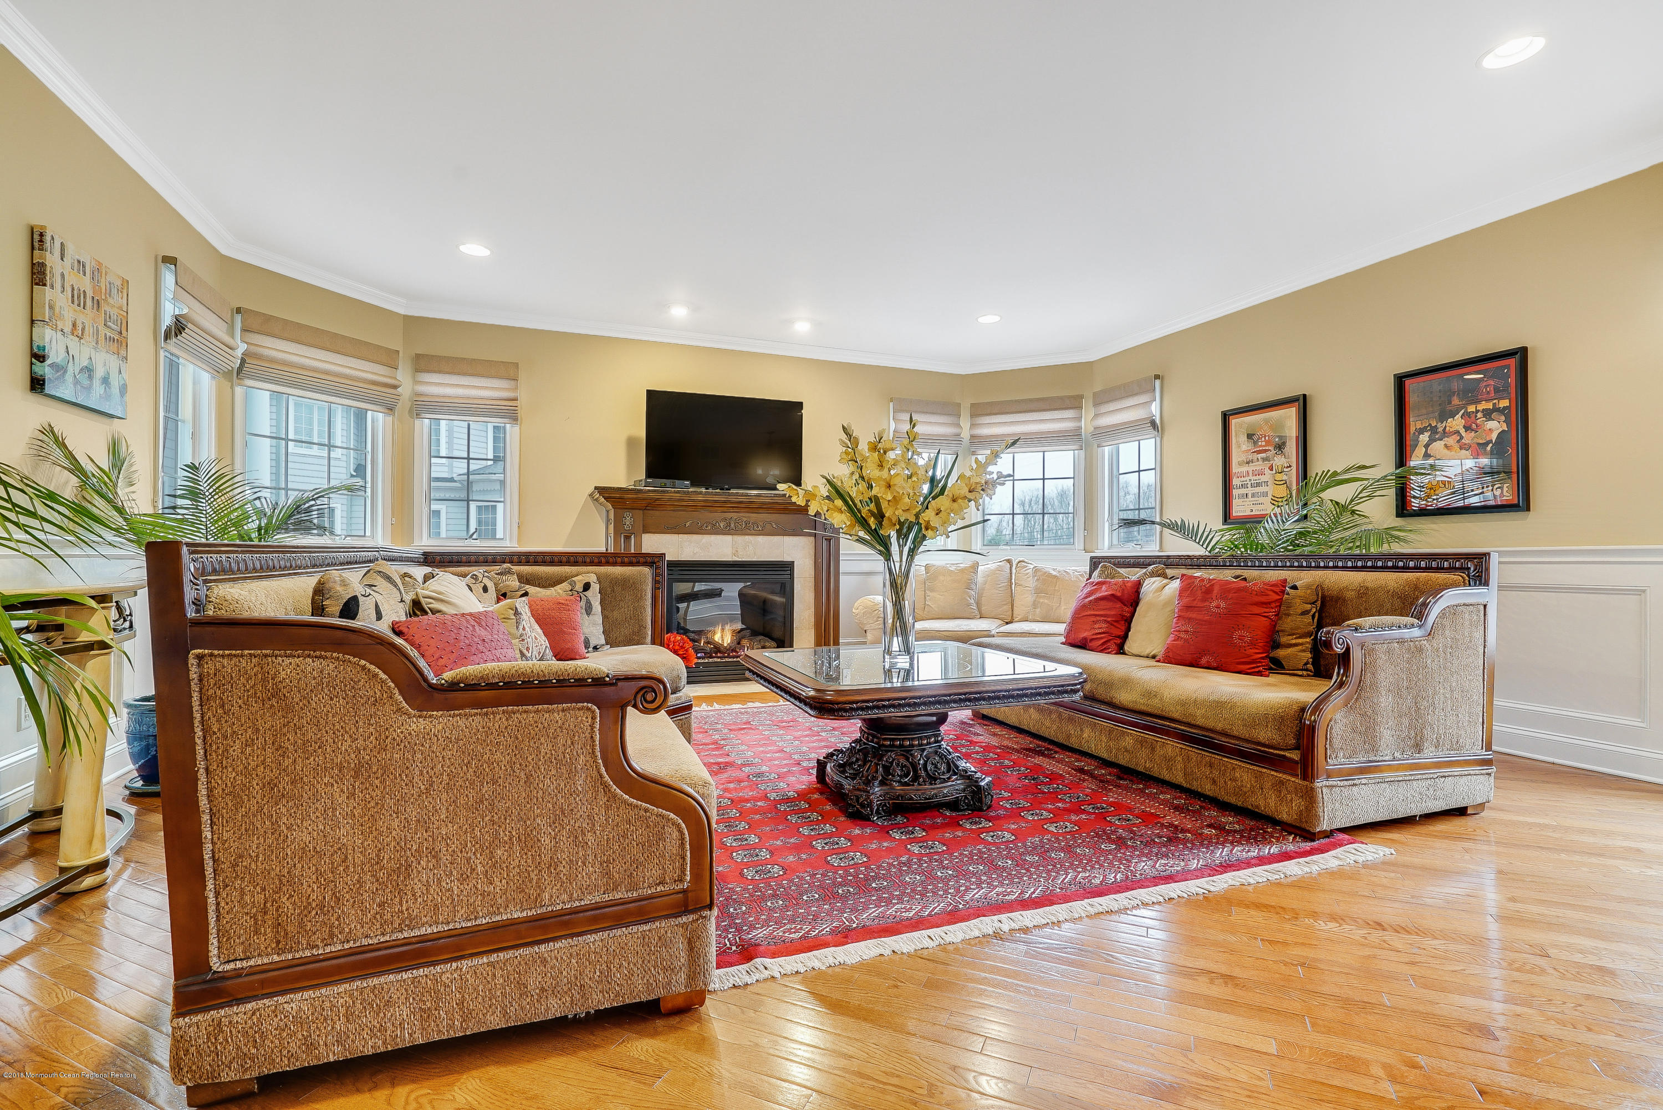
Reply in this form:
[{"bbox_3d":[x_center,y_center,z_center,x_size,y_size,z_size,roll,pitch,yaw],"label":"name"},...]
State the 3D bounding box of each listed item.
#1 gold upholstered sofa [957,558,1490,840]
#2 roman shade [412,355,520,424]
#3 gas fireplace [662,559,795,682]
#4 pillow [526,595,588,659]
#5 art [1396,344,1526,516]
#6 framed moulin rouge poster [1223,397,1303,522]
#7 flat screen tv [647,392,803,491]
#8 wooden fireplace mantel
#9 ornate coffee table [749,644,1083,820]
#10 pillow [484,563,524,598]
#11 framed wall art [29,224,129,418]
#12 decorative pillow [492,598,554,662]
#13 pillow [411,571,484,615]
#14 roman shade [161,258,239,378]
[{"bbox_3d":[1.731,0.498,3.714,0.975,1.000,2.147,0,0,-21],"label":"gold upholstered sofa"},{"bbox_3d":[-2.550,-1.153,5.183,0.666,0.434,0.097,0,0,-23],"label":"roman shade"},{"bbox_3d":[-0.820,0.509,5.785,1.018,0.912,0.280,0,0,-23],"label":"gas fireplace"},{"bbox_3d":[-1.410,0.362,3.615,0.395,0.345,0.130,0,-20,-23],"label":"pillow"},{"bbox_3d":[3.208,-0.592,3.785,0.035,0.786,0.579,0,0,-23],"label":"art"},{"bbox_3d":[2.944,-0.624,5.036,0.034,0.820,0.642,0,0,-21],"label":"framed moulin rouge poster"},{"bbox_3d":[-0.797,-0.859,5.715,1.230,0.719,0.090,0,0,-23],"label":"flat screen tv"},{"bbox_3d":[-0.797,0.246,5.731,1.998,1.438,0.425,0,0,-23],"label":"wooden fireplace mantel"},{"bbox_3d":[0.282,0.709,3.007,1.103,0.542,1.147,0,0,-21],"label":"ornate coffee table"},{"bbox_3d":[-1.786,0.259,3.980,0.380,0.400,0.150,0,-15,-37],"label":"pillow"},{"bbox_3d":[-3.024,-0.907,2.992,0.044,0.618,0.579,0,0,-21],"label":"framed wall art"},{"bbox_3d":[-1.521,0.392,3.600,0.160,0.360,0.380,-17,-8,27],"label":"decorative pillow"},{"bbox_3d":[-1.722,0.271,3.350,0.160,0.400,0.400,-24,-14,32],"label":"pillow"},{"bbox_3d":[-3.252,-1.189,3.831,0.101,0.434,0.685,0,0,-23],"label":"roman shade"}]

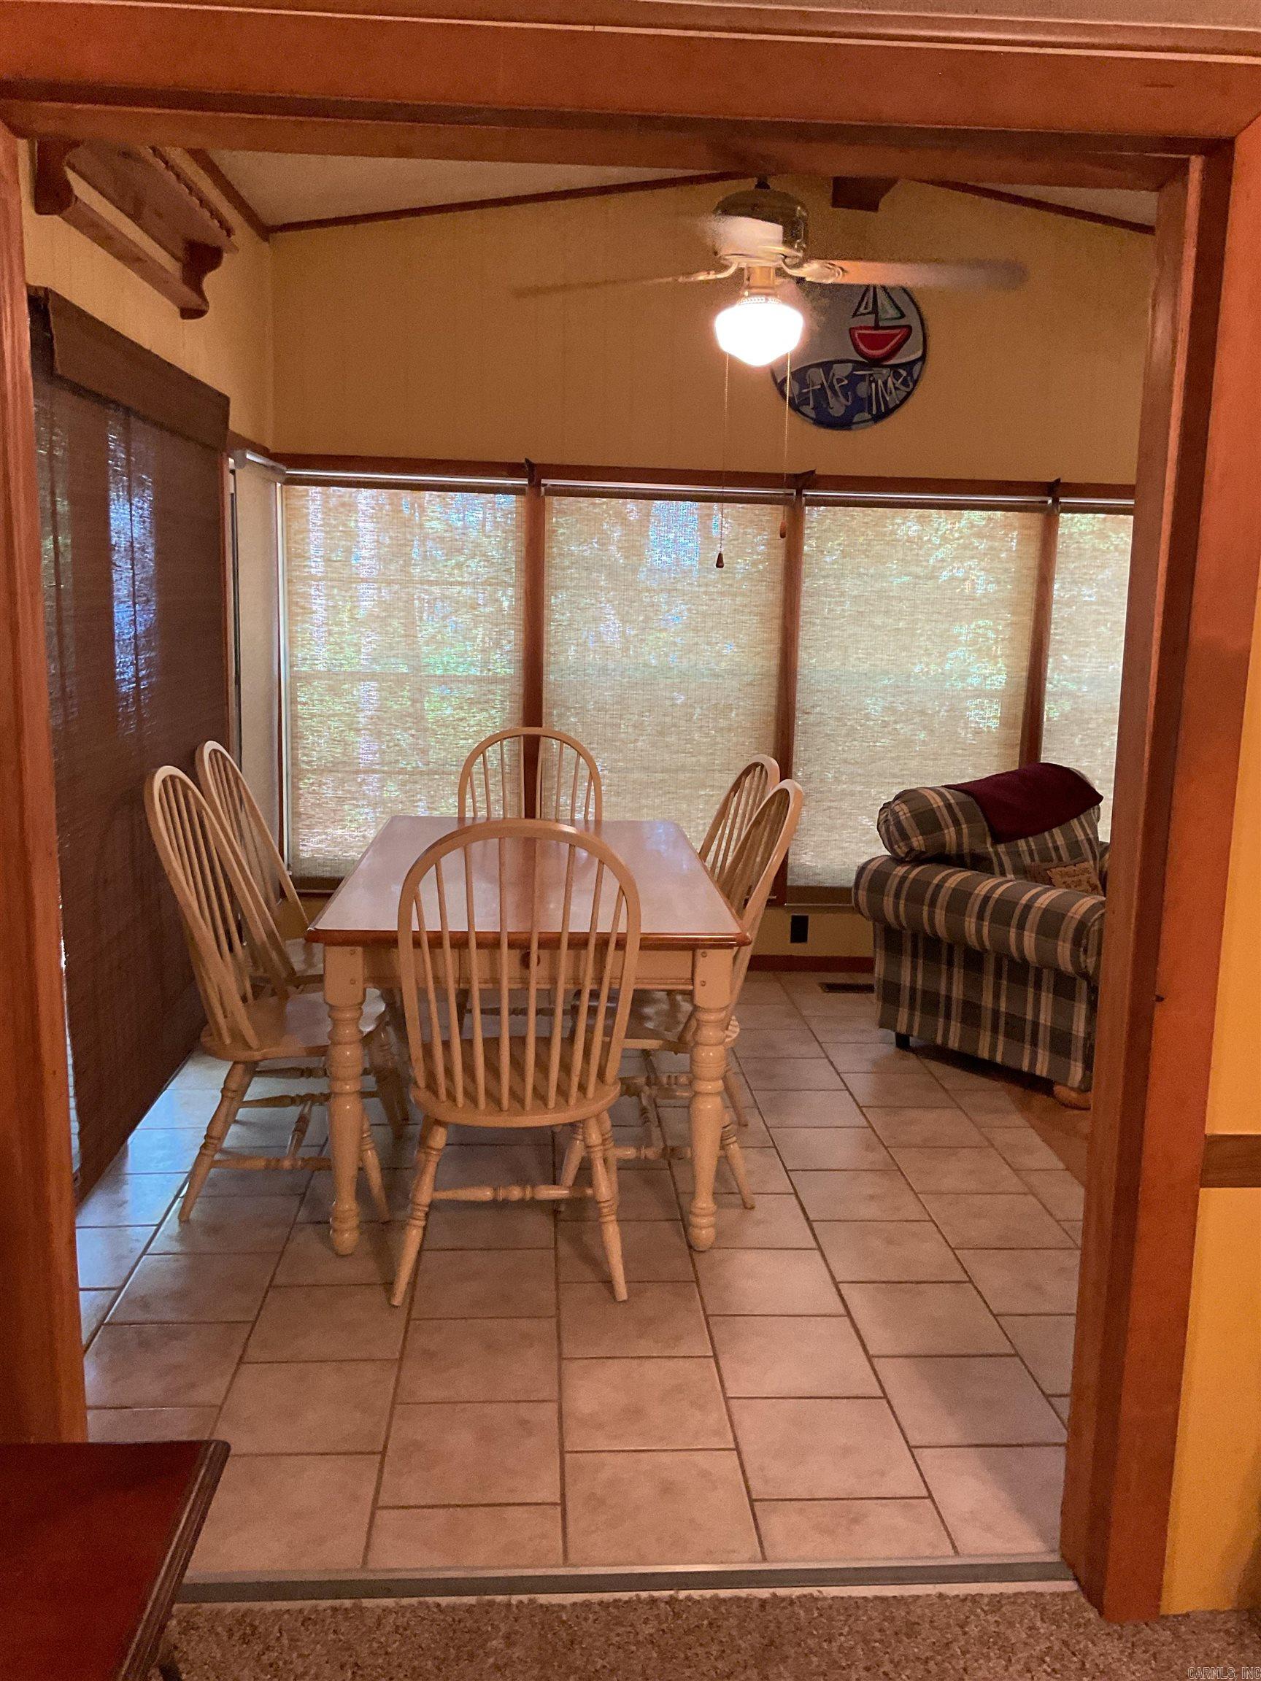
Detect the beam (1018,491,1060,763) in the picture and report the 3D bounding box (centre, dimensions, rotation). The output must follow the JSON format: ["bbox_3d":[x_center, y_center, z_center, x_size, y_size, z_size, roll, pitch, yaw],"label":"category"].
[{"bbox_3d":[1.636,-0.560,5.633,0.072,1.653,0.045,1,10,-4],"label":"beam"}]

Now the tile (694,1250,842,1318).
[{"bbox_3d":[0.296,0.966,3.070,0.298,0.010,0.298,1,10,-4],"label":"tile"}]

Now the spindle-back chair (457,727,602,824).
[{"bbox_3d":[-0.350,0.178,4.665,0.505,1.058,0.585,1,10,-4],"label":"spindle-back chair"}]

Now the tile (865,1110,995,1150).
[{"bbox_3d":[0.858,0.838,4.093,0.304,0.010,0.304,1,10,-4],"label":"tile"}]

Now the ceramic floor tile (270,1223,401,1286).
[{"bbox_3d":[-0.623,0.928,3.154,0.298,0.010,0.298,1,10,-4],"label":"ceramic floor tile"}]

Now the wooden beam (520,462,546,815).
[{"bbox_3d":[-0.383,-0.634,5.552,0.085,1.644,0.045,1,10,-4],"label":"wooden beam"}]

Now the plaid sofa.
[{"bbox_3d":[1.489,0.258,4.752,1.236,0.942,0.942,-6,12,-39],"label":"plaid sofa"}]

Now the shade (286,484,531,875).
[{"bbox_3d":[-0.876,-0.620,5.472,0.933,1.546,0.030,1,10,-4],"label":"shade"}]

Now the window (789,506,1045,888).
[{"bbox_3d":[1.126,-0.548,5.619,0.958,1.526,0.060,1,10,-4],"label":"window"}]

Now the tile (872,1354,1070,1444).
[{"bbox_3d":[0.642,1.067,2.682,0.303,0.012,0.303,1,10,-4],"label":"tile"}]

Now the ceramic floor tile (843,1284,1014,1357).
[{"bbox_3d":[0.610,0.996,2.935,0.298,0.010,0.298,1,10,-4],"label":"ceramic floor tile"}]

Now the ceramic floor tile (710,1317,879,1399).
[{"bbox_3d":[0.326,1.044,2.846,0.304,0.010,0.306,1,10,-4],"label":"ceramic floor tile"}]

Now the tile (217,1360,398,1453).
[{"bbox_3d":[-0.591,1.049,2.595,0.303,0.012,0.303,1,10,-4],"label":"tile"}]

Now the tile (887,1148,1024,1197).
[{"bbox_3d":[0.885,0.896,3.811,0.304,0.010,0.306,1,10,-4],"label":"tile"}]

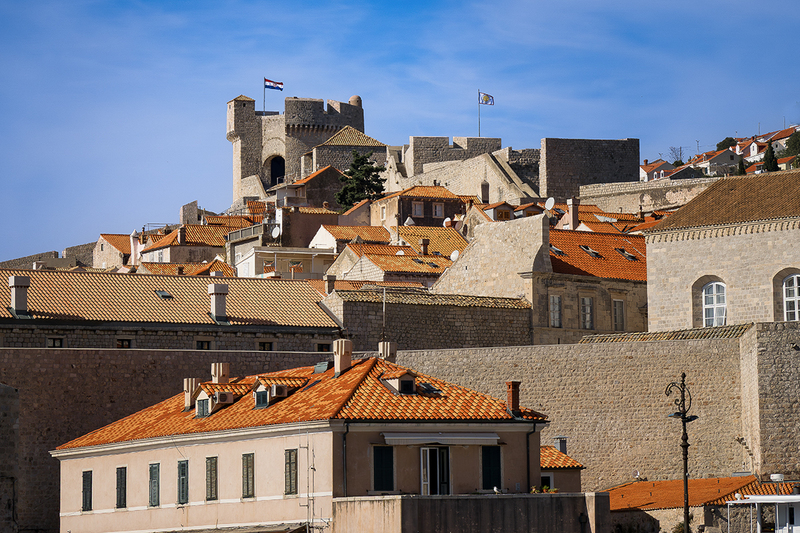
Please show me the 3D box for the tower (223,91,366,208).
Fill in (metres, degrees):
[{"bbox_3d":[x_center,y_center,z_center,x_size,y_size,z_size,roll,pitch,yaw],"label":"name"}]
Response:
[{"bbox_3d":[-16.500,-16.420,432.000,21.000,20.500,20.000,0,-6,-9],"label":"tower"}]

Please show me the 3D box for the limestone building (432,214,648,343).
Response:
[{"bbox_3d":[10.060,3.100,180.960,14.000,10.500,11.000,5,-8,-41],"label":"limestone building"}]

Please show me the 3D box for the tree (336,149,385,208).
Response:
[{"bbox_3d":[-5.830,-12.100,400.000,7.600,10.300,7.400,-1,-6,0],"label":"tree"}]

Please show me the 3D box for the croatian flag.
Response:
[{"bbox_3d":[-19.910,-28.870,430.000,3.100,1.900,0.500,0,-6,-6],"label":"croatian flag"}]

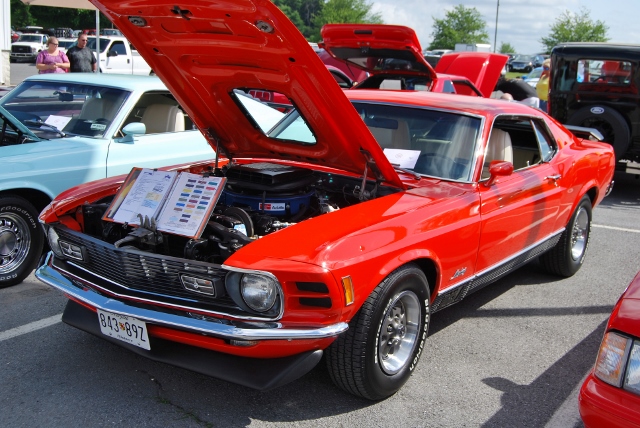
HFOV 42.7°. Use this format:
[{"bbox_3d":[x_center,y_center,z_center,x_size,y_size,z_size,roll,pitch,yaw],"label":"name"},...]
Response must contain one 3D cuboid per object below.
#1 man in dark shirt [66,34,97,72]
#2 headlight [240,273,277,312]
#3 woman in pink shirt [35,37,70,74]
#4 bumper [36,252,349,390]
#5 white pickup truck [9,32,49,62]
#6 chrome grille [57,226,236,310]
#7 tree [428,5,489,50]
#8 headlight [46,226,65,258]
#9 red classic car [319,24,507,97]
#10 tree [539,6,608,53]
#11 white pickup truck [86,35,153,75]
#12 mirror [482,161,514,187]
[{"bbox_3d":[-4.382,-2.445,15.175,0.550,1.760,0.360,-6,14,-33],"label":"man in dark shirt"},{"bbox_3d":[-0.234,0.313,3.250,0.170,0.170,0.100,10,14,33],"label":"headlight"},{"bbox_3d":[-4.781,-2.363,14.763,0.560,1.630,0.380,-3,13,-23],"label":"woman in pink shirt"},{"bbox_3d":[-0.747,0.508,3.659,1.820,0.380,0.420,10,14,33],"label":"bumper"},{"bbox_3d":[-18.449,-11.091,54.483,2.050,1.960,6.000,3,12,3],"label":"white pickup truck"},{"bbox_3d":[-0.808,0.238,3.498,1.120,0.200,0.160,10,14,33],"label":"chrome grille"},{"bbox_3d":[15.454,-20.097,92.681,6.520,6.820,6.520,2,12,0],"label":"tree"},{"bbox_3d":[-1.258,0.140,3.927,0.170,0.170,0.100,10,14,33],"label":"headlight"},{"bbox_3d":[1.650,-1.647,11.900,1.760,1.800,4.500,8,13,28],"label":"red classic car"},{"bbox_3d":[27.869,-19.319,90.691,7.260,6.920,7.260,2,12,0],"label":"tree"},{"bbox_3d":[-6.857,-5.051,28.109,2.030,1.950,5.700,11,15,38],"label":"white pickup truck"},{"bbox_3d":[0.956,-0.208,4.423,0.180,0.140,0.160,10,14,33],"label":"mirror"}]

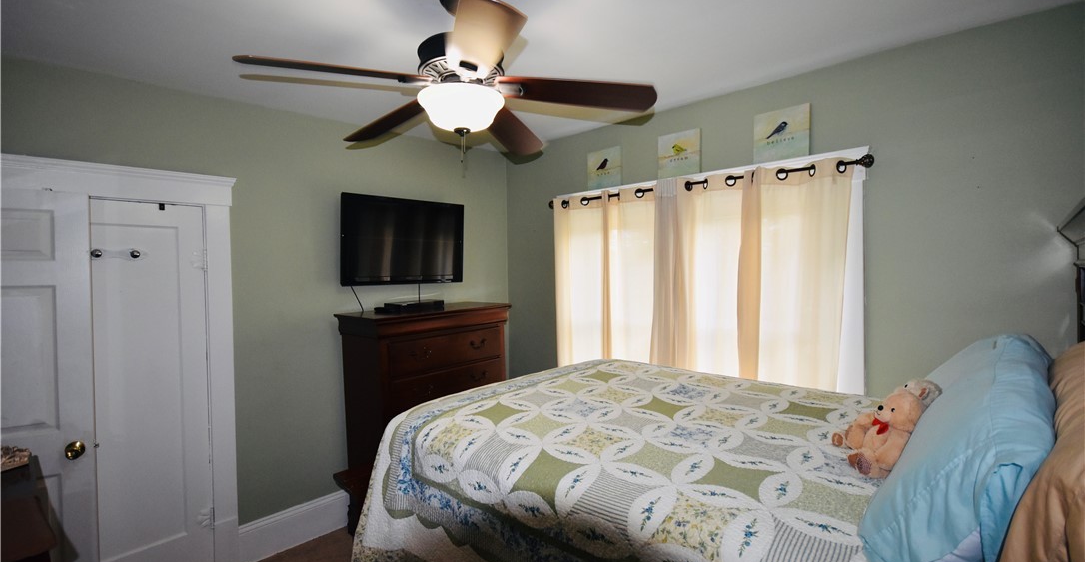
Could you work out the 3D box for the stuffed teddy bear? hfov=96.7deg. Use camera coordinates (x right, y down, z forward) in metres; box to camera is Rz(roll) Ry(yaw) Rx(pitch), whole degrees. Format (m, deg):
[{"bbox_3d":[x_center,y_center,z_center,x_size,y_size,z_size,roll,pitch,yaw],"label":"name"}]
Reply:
[{"bbox_3d":[0.985,0.435,1.395,0.185,0.230,0.215,15,5,11],"label":"stuffed teddy bear"}]

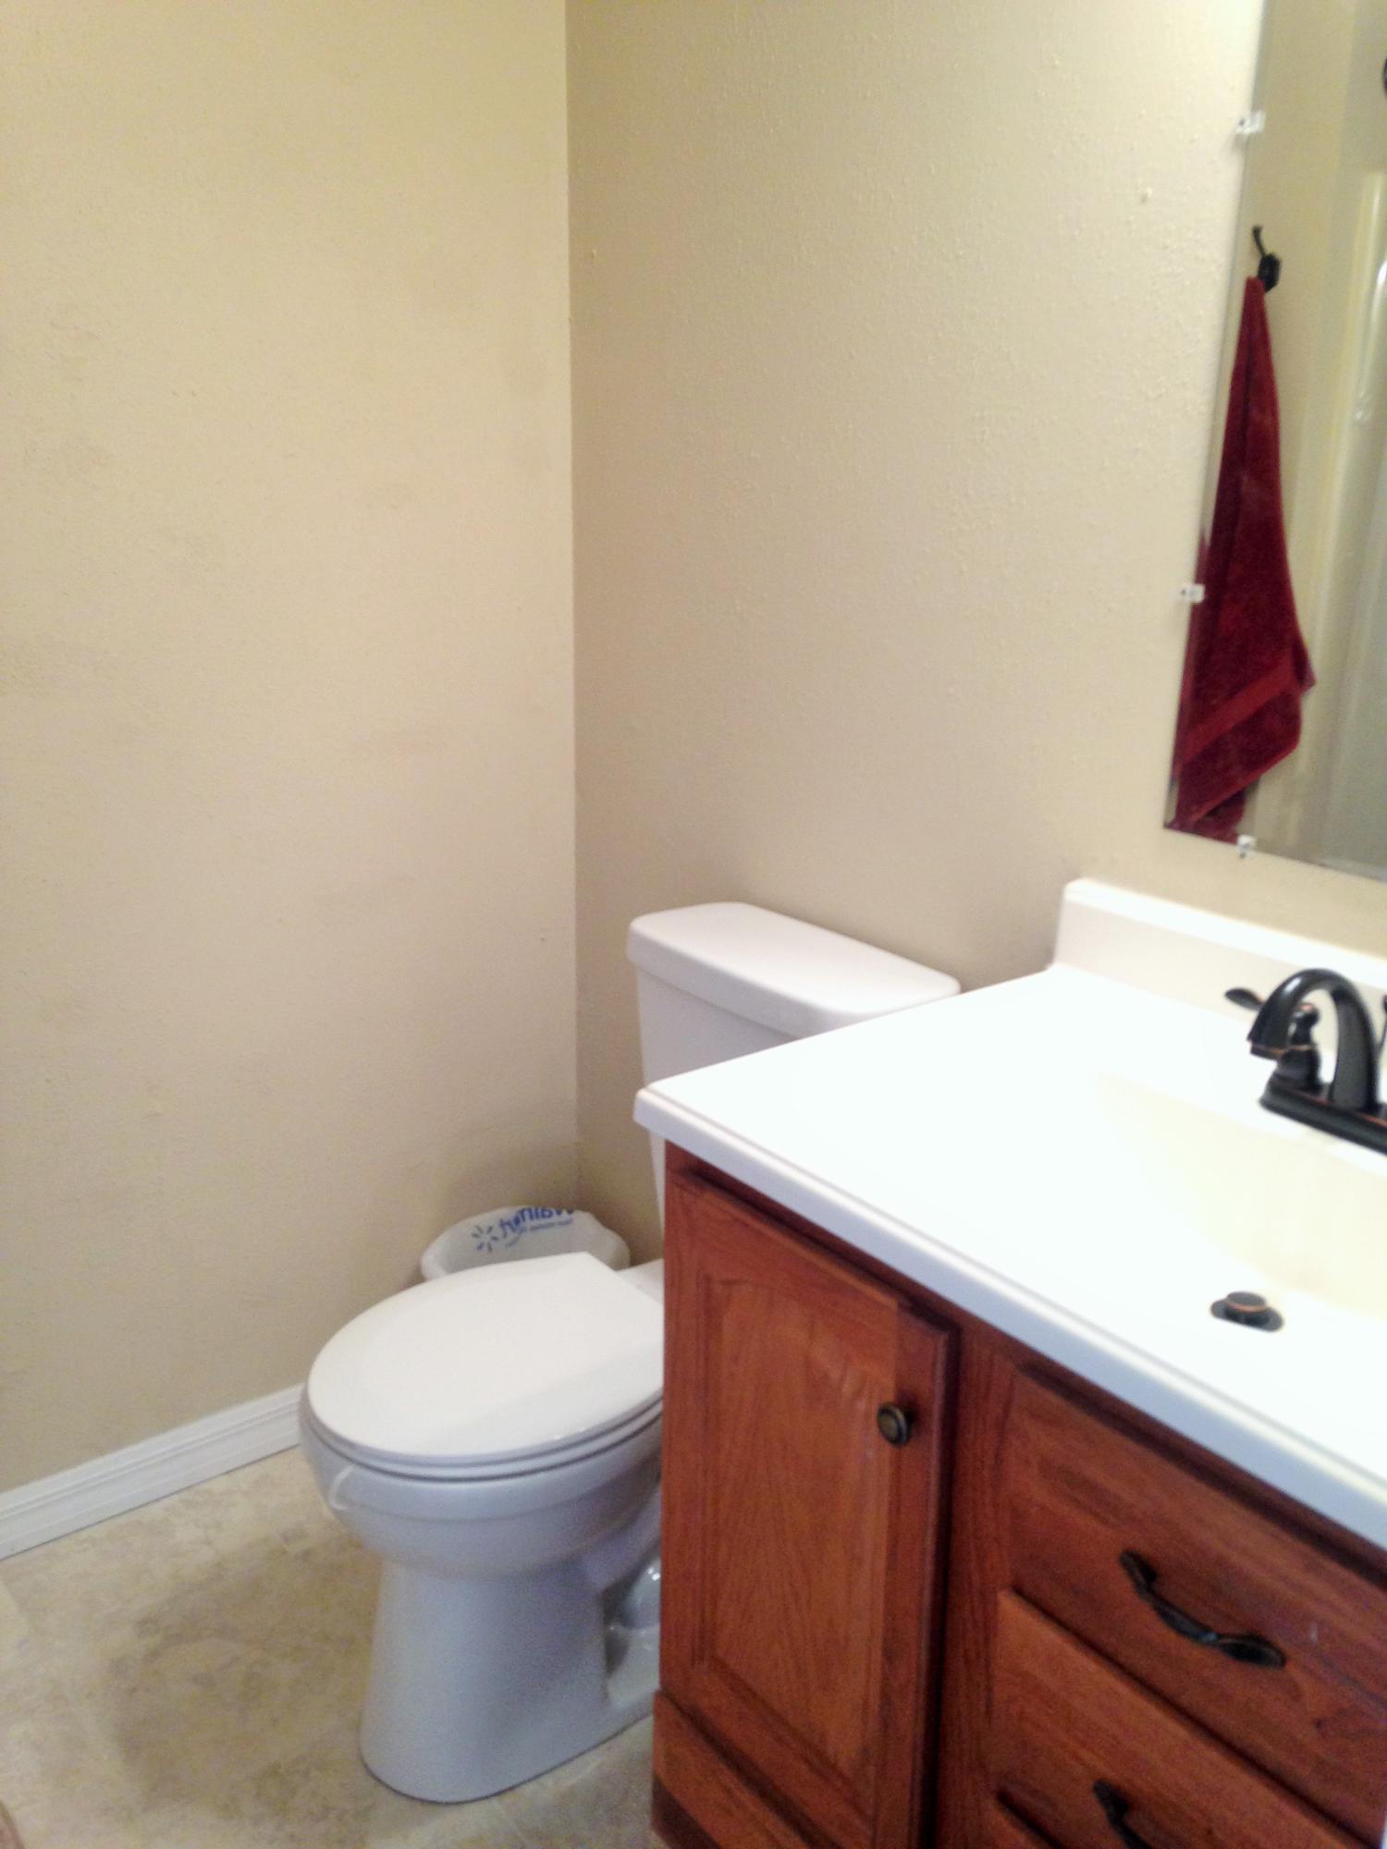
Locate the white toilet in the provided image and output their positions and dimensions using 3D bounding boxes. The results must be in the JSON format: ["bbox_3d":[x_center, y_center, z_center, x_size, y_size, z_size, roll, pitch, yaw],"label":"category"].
[{"bbox_3d":[-0.101,0.457,1.931,0.705,0.785,0.400,-14,23,-37],"label":"white toilet"}]

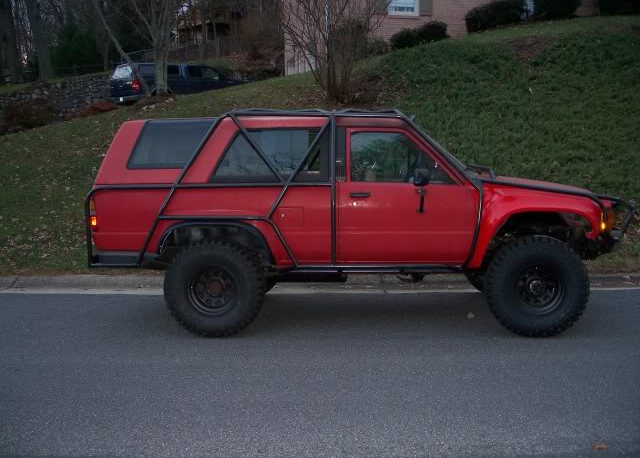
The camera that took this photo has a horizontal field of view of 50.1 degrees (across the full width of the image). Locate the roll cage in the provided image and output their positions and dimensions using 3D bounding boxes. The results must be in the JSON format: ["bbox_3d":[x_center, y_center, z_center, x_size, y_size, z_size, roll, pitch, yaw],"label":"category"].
[{"bbox_3d":[0.375,-0.395,6.334,4.530,1.360,1.740,-1,6,4],"label":"roll cage"}]

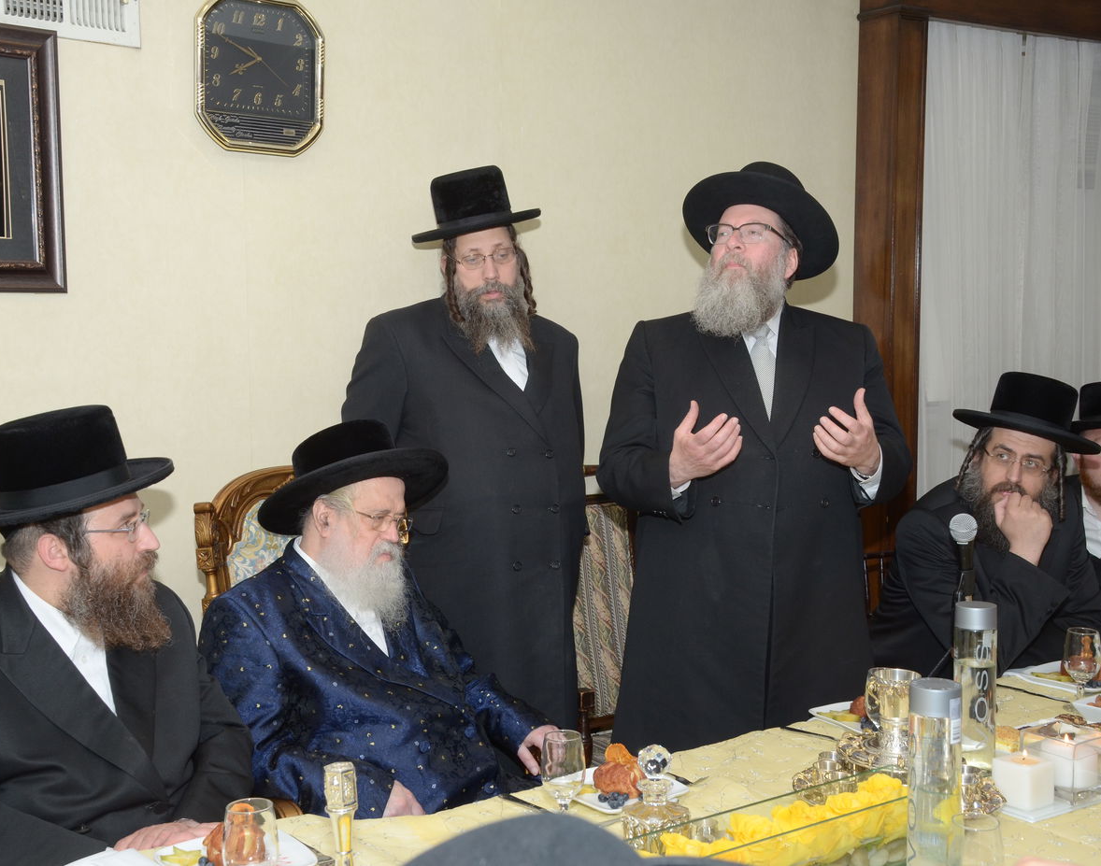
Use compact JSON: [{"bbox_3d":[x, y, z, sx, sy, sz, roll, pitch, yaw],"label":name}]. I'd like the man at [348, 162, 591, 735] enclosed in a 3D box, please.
[{"bbox_3d":[-0.181,0.336,3.055,0.550,1.800,0.400,-5,8,-38],"label":"man"}]

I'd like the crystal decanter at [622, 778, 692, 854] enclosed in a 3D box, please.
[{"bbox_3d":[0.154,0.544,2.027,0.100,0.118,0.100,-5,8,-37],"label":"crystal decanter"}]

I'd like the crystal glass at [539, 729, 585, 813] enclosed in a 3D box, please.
[{"bbox_3d":[0.020,0.518,2.144,0.070,0.139,0.070,0,6,0],"label":"crystal glass"}]

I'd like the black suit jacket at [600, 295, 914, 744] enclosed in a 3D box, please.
[{"bbox_3d":[0.390,0.254,2.845,0.620,1.020,0.440,-1,6,-6],"label":"black suit jacket"}]

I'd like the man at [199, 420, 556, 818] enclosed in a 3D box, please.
[{"bbox_3d":[-0.236,0.628,2.454,0.640,1.300,0.780,-6,9,-43],"label":"man"}]

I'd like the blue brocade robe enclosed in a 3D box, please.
[{"bbox_3d":[-0.261,0.552,2.466,0.640,0.720,0.640,-6,9,-43],"label":"blue brocade robe"}]

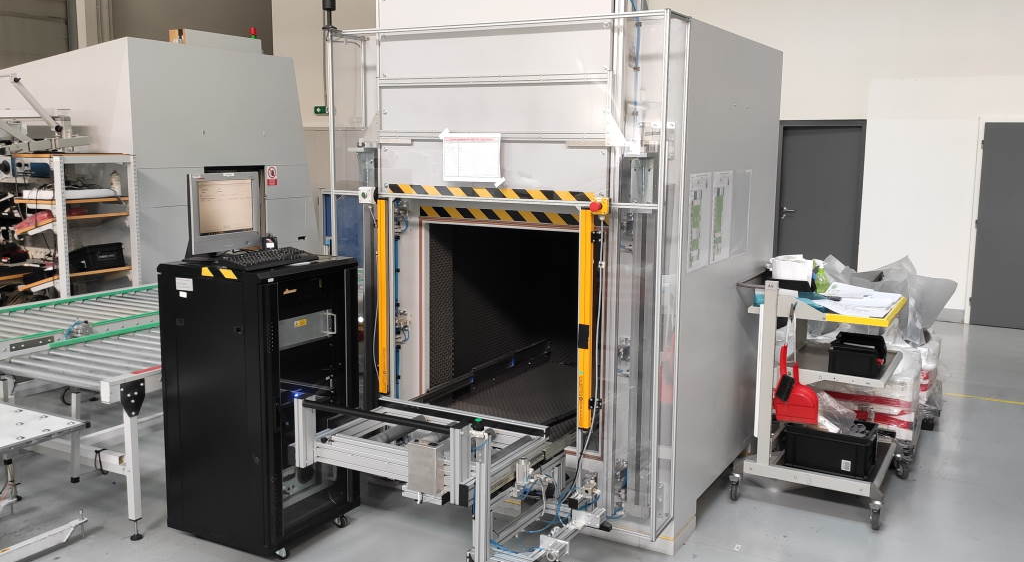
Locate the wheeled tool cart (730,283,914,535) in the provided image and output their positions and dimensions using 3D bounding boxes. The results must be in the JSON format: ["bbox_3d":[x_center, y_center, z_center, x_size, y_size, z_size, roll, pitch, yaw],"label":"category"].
[{"bbox_3d":[1.638,0.543,4.018,0.670,1.140,0.810,6,9,32],"label":"wheeled tool cart"}]

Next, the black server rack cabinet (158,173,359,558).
[{"bbox_3d":[-1.153,0.344,3.560,0.616,1.653,0.610,5,10,28],"label":"black server rack cabinet"}]

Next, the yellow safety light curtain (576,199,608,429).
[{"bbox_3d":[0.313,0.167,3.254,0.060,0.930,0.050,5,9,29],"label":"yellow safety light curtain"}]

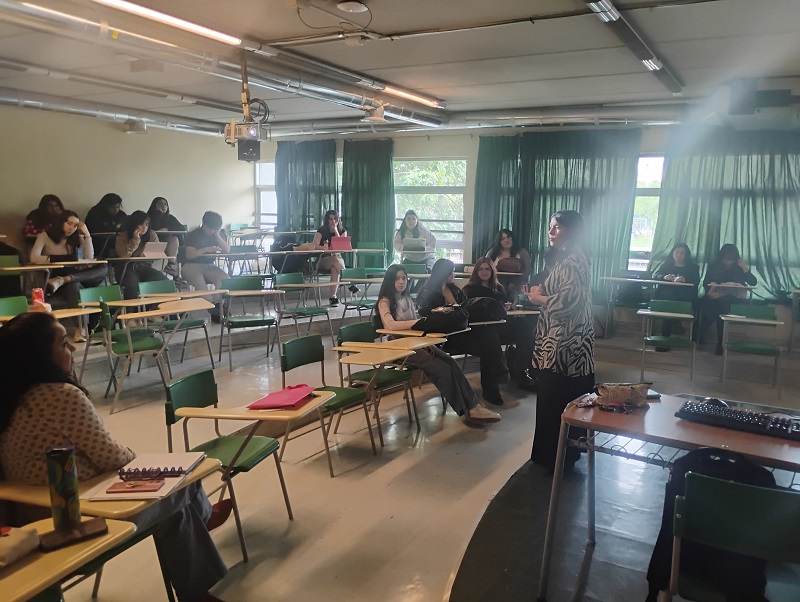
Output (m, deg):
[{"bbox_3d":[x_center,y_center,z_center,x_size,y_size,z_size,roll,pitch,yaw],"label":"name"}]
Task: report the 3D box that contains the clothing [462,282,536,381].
[{"bbox_3d":[0.980,0.272,6.299,0.500,0.880,0.720,-4,9,-30],"label":"clothing"}]

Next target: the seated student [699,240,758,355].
[{"bbox_3d":[3.932,-0.074,7.779,0.600,1.230,0.780,5,9,25],"label":"seated student"}]

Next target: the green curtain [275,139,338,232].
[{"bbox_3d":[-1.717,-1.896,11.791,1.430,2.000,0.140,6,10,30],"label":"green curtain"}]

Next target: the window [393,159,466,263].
[{"bbox_3d":[0.428,-1.329,9.639,1.250,1.510,0.100,7,10,31],"label":"window"}]

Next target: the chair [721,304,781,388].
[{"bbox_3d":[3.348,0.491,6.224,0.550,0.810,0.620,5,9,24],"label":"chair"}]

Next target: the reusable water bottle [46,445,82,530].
[{"bbox_3d":[-0.978,0.546,1.896,0.082,0.250,0.082,1,8,0],"label":"reusable water bottle"}]

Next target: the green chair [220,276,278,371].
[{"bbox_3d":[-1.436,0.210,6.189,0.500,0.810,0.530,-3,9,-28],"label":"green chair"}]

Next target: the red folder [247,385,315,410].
[{"bbox_3d":[-0.596,0.505,3.429,0.240,0.035,0.360,4,9,13],"label":"red folder"}]

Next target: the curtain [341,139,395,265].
[{"bbox_3d":[-0.501,-1.480,10.053,0.950,2.010,0.150,7,10,31],"label":"curtain"}]

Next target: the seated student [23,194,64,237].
[{"bbox_3d":[-4.140,-0.609,7.600,0.720,1.250,0.500,6,10,32],"label":"seated student"}]

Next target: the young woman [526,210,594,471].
[{"bbox_3d":[0.961,0.252,3.953,0.400,1.580,0.480,0,8,-7],"label":"young woman"}]

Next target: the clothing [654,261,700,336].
[{"bbox_3d":[3.061,-0.004,7.214,0.500,0.860,0.600,4,9,22],"label":"clothing"}]

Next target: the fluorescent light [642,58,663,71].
[{"bbox_3d":[2.113,-1.982,5.399,0.120,0.070,0.400,6,10,30],"label":"fluorescent light"}]

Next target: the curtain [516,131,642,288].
[{"bbox_3d":[2.468,-1.258,9.166,1.664,2.219,0.160,6,10,30],"label":"curtain"}]

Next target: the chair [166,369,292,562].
[{"bbox_3d":[-0.908,0.832,3.432,0.530,0.820,0.480,4,9,19],"label":"chair"}]

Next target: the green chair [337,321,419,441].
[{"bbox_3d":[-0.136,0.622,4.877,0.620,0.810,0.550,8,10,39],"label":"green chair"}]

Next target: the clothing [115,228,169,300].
[{"bbox_3d":[-2.873,-0.376,7.200,0.600,0.900,0.650,-5,11,-38],"label":"clothing"}]

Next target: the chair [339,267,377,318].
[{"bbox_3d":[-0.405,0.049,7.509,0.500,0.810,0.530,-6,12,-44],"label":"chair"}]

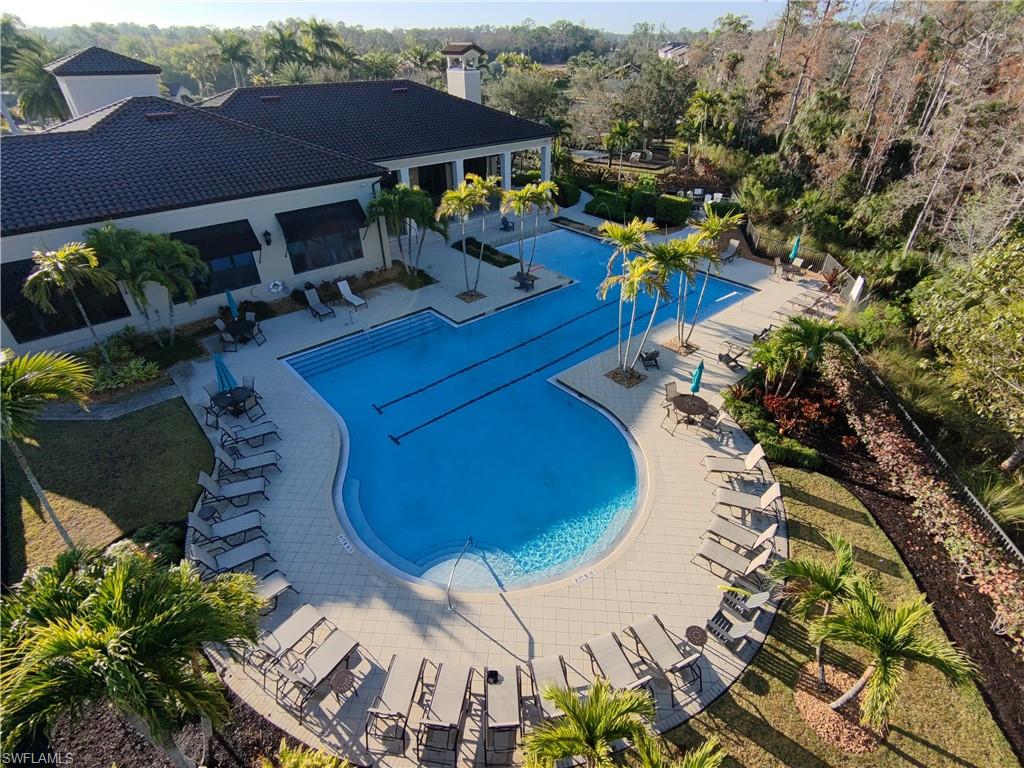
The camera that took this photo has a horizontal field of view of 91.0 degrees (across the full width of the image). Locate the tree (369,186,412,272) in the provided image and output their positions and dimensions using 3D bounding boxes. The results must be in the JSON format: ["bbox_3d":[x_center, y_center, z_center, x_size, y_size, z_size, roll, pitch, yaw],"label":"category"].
[{"bbox_3d":[-6.348,-8.122,27.019,2.500,4.700,2.500,-7,35,-10],"label":"tree"}]

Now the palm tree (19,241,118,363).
[{"bbox_3d":[-15.756,-2.827,18.685,2.610,4.780,2.610,1,34,0],"label":"palm tree"}]

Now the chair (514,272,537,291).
[{"bbox_3d":[0.681,-5.666,27.417,0.920,0.930,0.750,24,41,30],"label":"chair"}]

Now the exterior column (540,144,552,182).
[{"bbox_3d":[2.837,-17.662,42.436,0.700,4.500,0.660,-26,42,-33],"label":"exterior column"}]

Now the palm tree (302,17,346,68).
[{"bbox_3d":[-21.625,-35.669,60.526,5.300,13.900,5.300,0,34,0],"label":"palm tree"}]

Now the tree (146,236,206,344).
[{"bbox_3d":[-13.802,-3.858,20.962,2.500,4.500,2.500,-24,41,-30],"label":"tree"}]

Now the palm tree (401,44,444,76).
[{"bbox_3d":[-9.956,-32.098,57.069,4.900,10.600,4.900,-5,34,-7],"label":"palm tree"}]

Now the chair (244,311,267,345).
[{"bbox_3d":[-11.809,-2.318,23.048,0.700,0.920,0.620,9,35,13],"label":"chair"}]

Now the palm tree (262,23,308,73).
[{"bbox_3d":[-24.800,-33.608,57.243,5.040,11.910,5.040,1,34,0],"label":"palm tree"}]

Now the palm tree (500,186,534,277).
[{"bbox_3d":[0.263,-8.133,26.965,1.760,4.640,1.760,1,34,0],"label":"palm tree"}]

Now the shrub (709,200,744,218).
[{"bbox_3d":[15.836,-12.696,36.709,2.600,1.250,1.100,11,36,16],"label":"shrub"}]

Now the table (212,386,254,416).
[{"bbox_3d":[-10.259,0.740,18.728,1.300,0.730,1.300,0,34,0],"label":"table"}]

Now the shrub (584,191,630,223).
[{"bbox_3d":[7.380,-13.913,39.037,3.400,1.600,1.350,28,43,34],"label":"shrub"}]

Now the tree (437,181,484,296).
[{"bbox_3d":[-2.568,-7.405,26.192,2.500,5.800,2.400,0,34,0],"label":"tree"}]

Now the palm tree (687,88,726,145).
[{"bbox_3d":[20.763,-27.928,54.384,3.770,6.960,3.770,1,34,0],"label":"palm tree"}]

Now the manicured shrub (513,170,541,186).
[{"bbox_3d":[1.446,-19.035,46.484,2.900,1.450,1.300,-5,35,-9],"label":"manicured shrub"}]

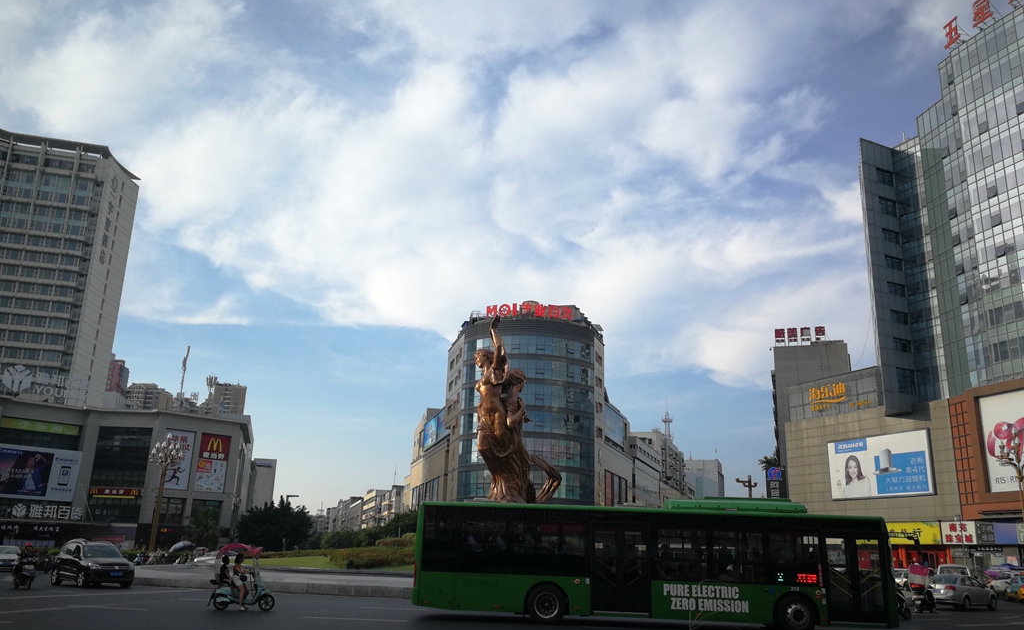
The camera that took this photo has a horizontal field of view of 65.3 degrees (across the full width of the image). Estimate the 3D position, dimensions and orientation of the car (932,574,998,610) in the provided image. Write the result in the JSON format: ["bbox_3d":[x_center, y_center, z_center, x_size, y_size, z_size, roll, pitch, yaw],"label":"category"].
[{"bbox_3d":[20.176,12.502,36.163,4.500,1.460,1.740,16,-21,-39],"label":"car"}]

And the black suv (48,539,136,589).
[{"bbox_3d":[-15.978,9.477,30.466,4.450,1.680,1.810,-13,-22,42],"label":"black suv"}]

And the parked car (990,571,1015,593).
[{"bbox_3d":[35.079,18.744,55.881,1.780,1.520,4.400,1,-16,3],"label":"parked car"}]

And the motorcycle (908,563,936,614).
[{"bbox_3d":[16.653,11.071,32.376,0.750,1.820,1.750,-11,-21,38],"label":"motorcycle"}]

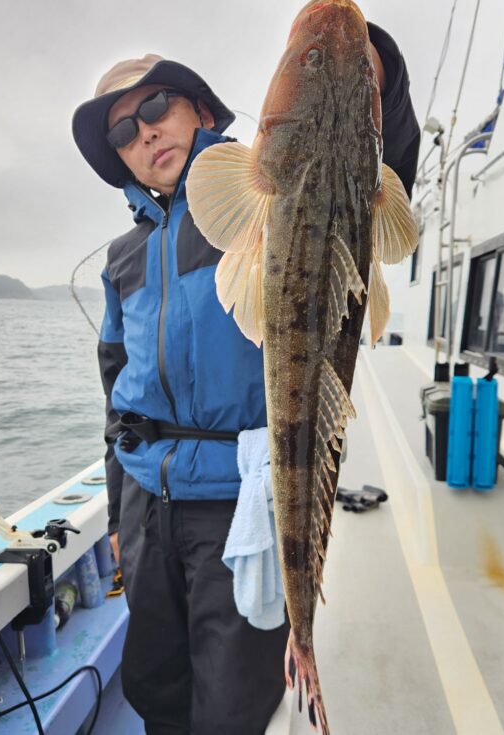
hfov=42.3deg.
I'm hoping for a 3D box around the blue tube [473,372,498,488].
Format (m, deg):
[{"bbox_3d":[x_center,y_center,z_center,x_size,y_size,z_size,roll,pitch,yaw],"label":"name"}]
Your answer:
[{"bbox_3d":[0.809,0.233,2.269,0.072,0.379,0.069,0,5,8],"label":"blue tube"}]

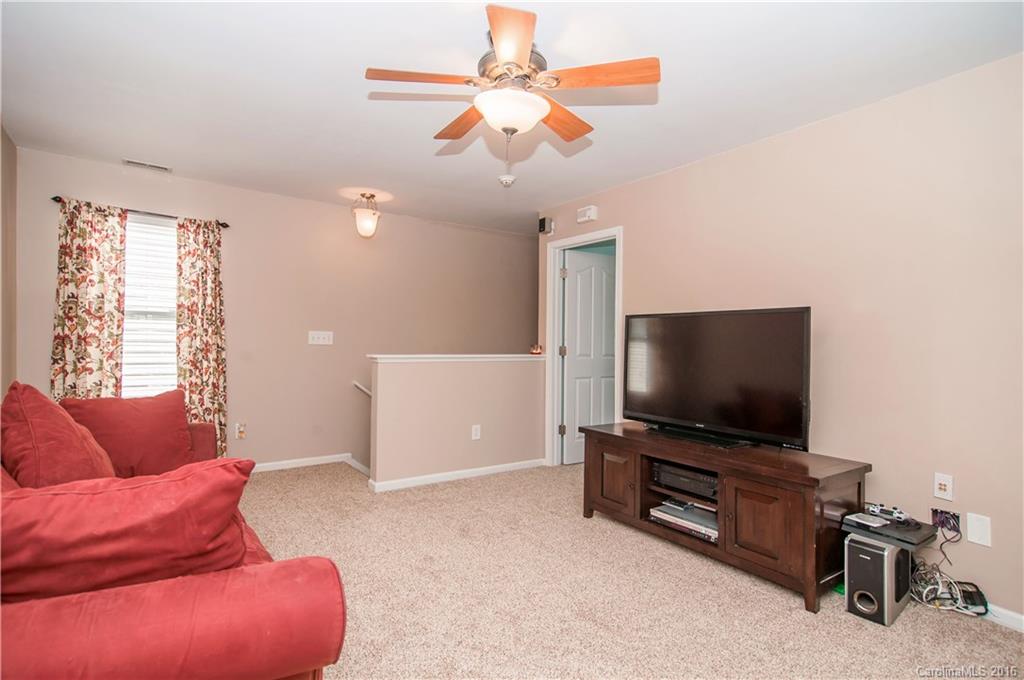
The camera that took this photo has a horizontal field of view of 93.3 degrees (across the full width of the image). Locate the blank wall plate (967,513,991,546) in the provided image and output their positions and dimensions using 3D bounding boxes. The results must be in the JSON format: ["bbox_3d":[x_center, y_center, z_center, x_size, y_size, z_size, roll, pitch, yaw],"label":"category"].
[{"bbox_3d":[2.060,0.838,2.128,0.008,0.122,0.077,1,0,-35],"label":"blank wall plate"}]

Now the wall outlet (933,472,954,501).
[{"bbox_3d":[1.991,0.678,2.228,0.009,0.114,0.067,1,0,-35],"label":"wall outlet"}]

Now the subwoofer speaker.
[{"bbox_3d":[1.671,1.039,2.191,0.310,0.343,0.160,1,0,-35],"label":"subwoofer speaker"}]

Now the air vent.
[{"bbox_3d":[-2.722,-1.295,3.613,0.305,0.012,0.155,1,0,-35],"label":"air vent"}]

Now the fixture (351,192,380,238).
[{"bbox_3d":[-1.263,-1.079,4.205,0.250,0.395,0.250,1,0,-35],"label":"fixture"}]

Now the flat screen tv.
[{"bbox_3d":[1.192,0.218,3.005,0.250,0.785,1.243,1,0,-35],"label":"flat screen tv"}]

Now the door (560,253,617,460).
[{"bbox_3d":[0.831,0.174,4.775,0.760,2.030,0.037,1,0,-30],"label":"door"}]

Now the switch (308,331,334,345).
[{"bbox_3d":[-1.760,-0.017,4.456,0.210,0.116,0.015,1,0,-35],"label":"switch"}]

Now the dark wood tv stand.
[{"bbox_3d":[1.121,0.906,2.850,0.555,0.592,1.490,1,0,-35],"label":"dark wood tv stand"}]

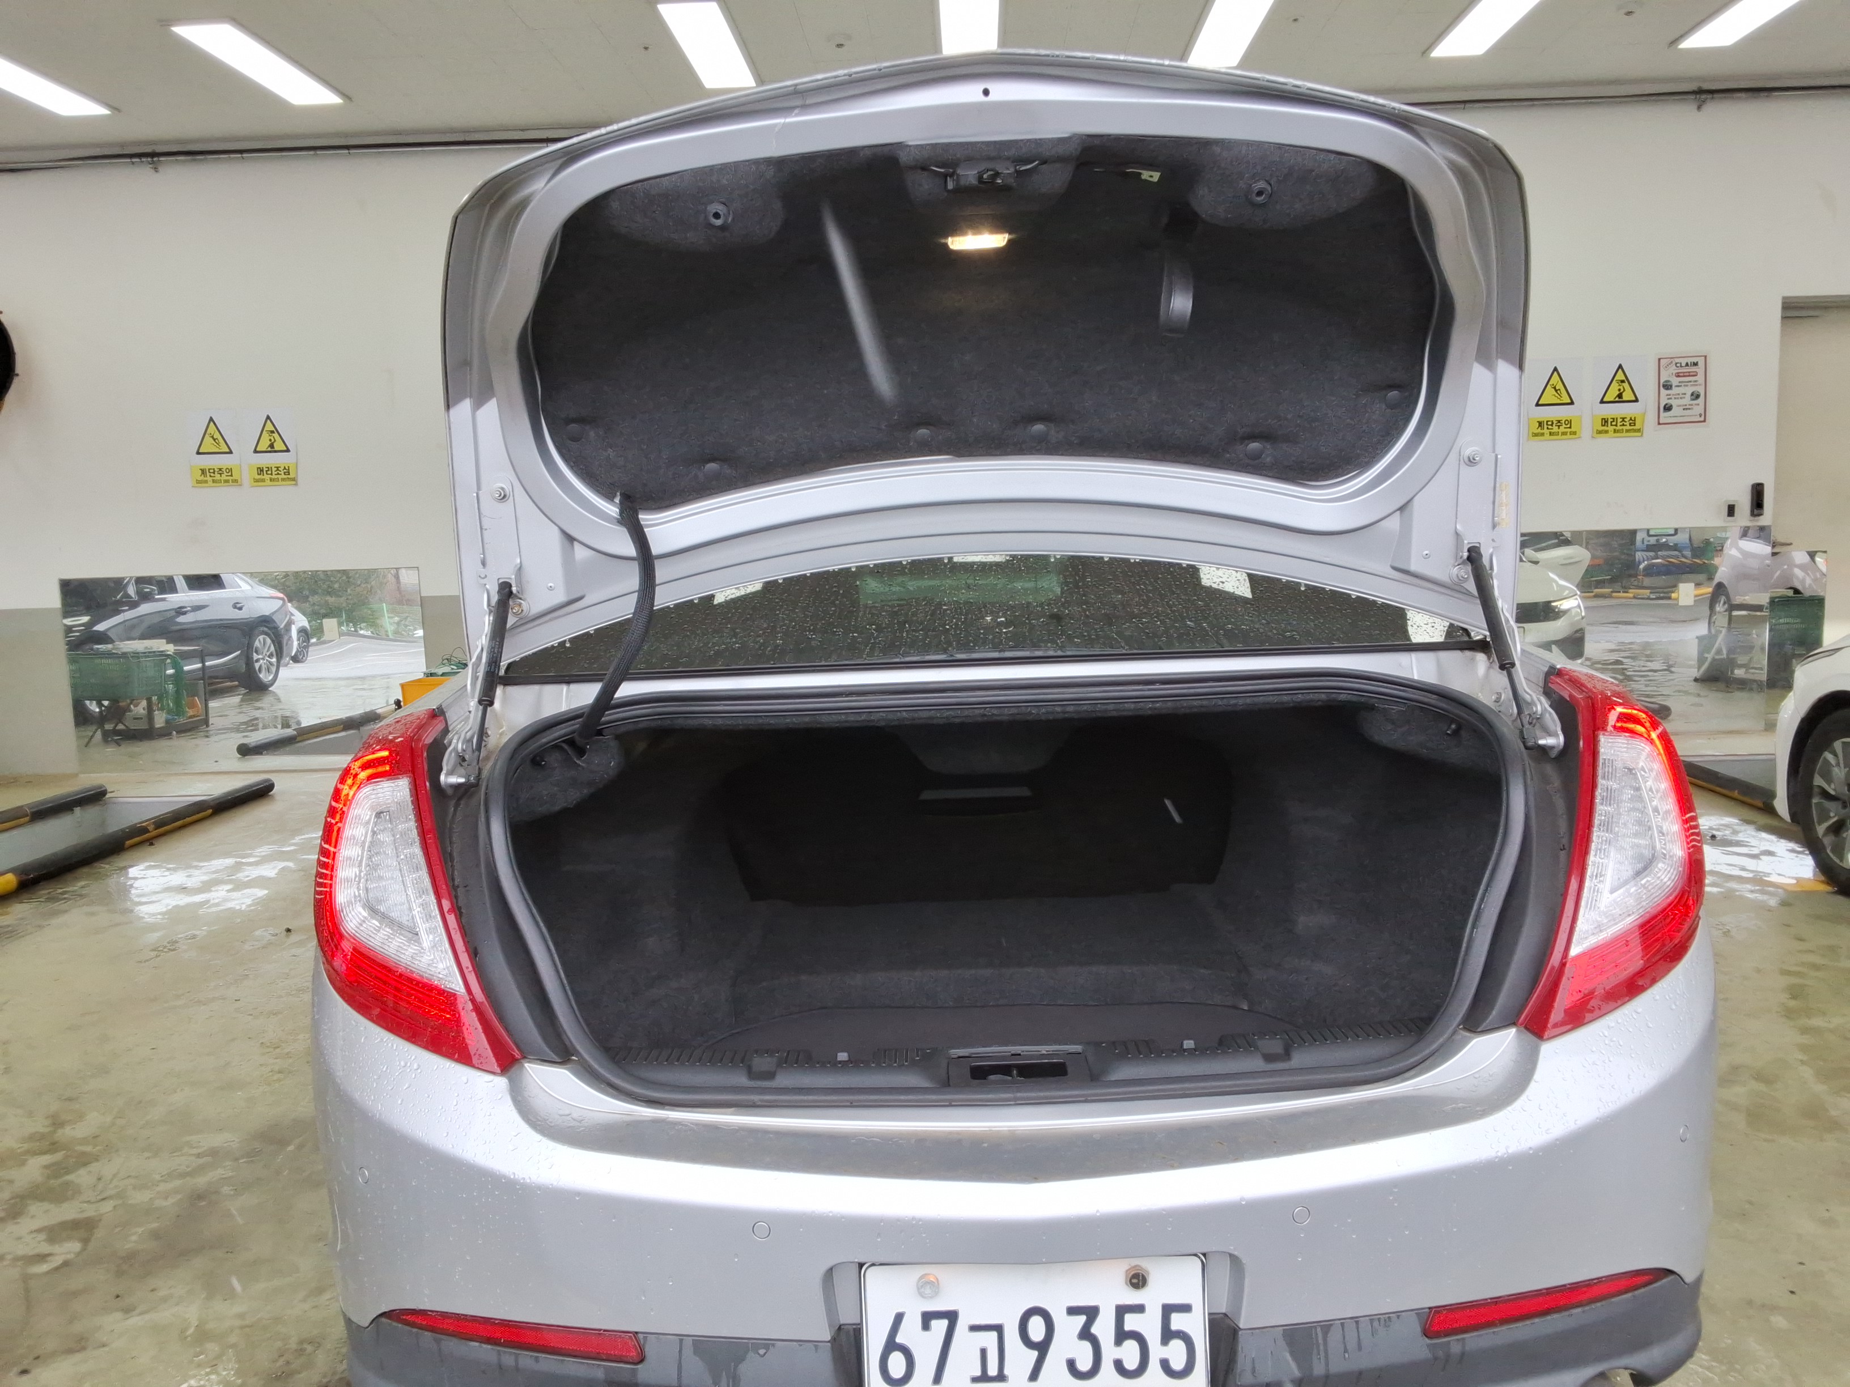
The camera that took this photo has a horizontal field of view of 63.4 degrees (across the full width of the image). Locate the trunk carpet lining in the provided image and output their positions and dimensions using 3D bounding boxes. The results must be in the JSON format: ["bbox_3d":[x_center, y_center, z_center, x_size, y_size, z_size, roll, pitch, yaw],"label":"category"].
[{"bbox_3d":[0.107,0.254,2.260,1.240,0.500,1.080,-2,6,1],"label":"trunk carpet lining"}]

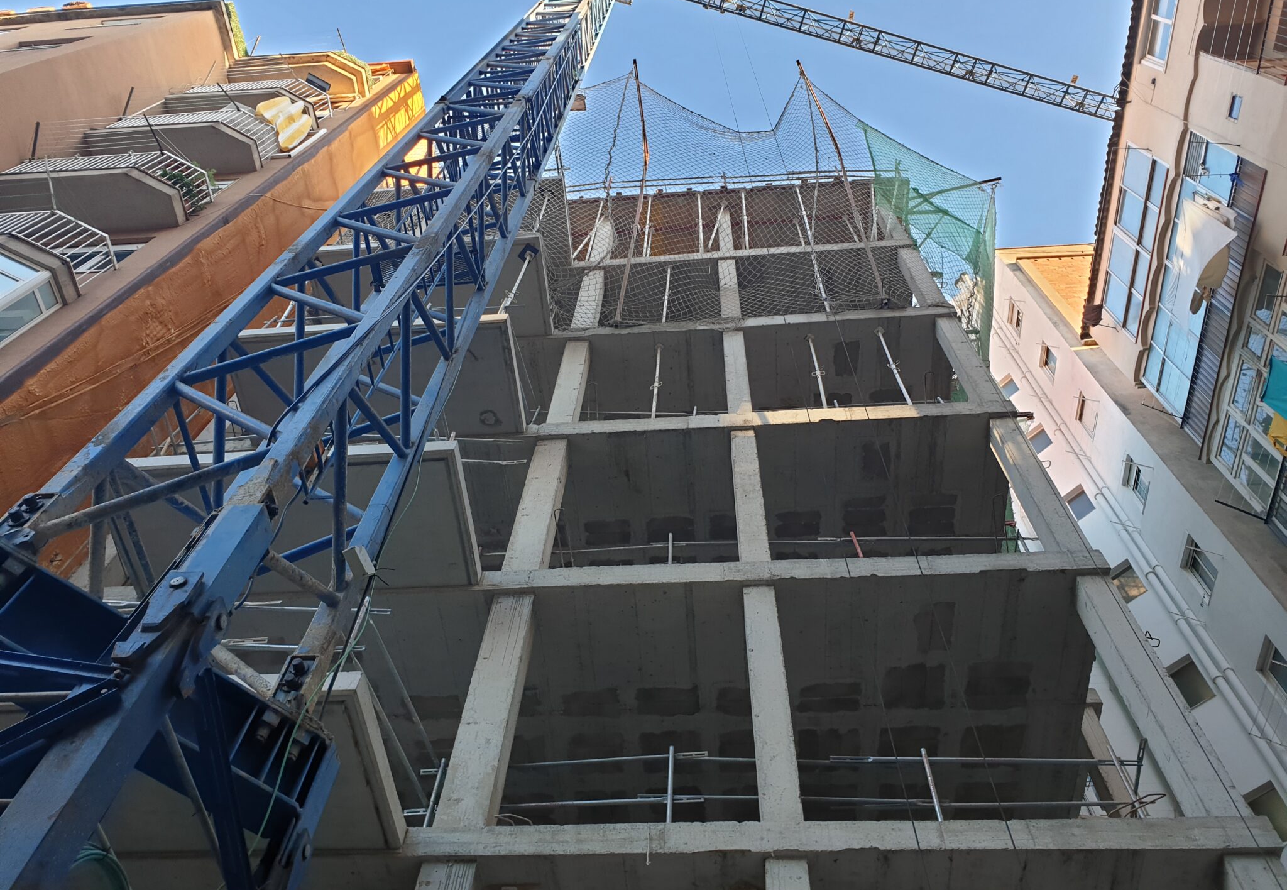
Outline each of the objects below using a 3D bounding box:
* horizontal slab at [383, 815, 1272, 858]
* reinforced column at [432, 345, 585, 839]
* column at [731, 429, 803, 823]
[{"bbox_3d":[1.293,2.902,6.897,6.059,0.244,0.330,-2,-60,4],"label":"horizontal slab"},{"bbox_3d":[-1.190,0.782,11.108,0.385,8.957,0.310,-2,-60,4],"label":"reinforced column"},{"bbox_3d":[1.141,1.441,9.606,0.302,5.891,0.310,-2,-60,4],"label":"column"}]

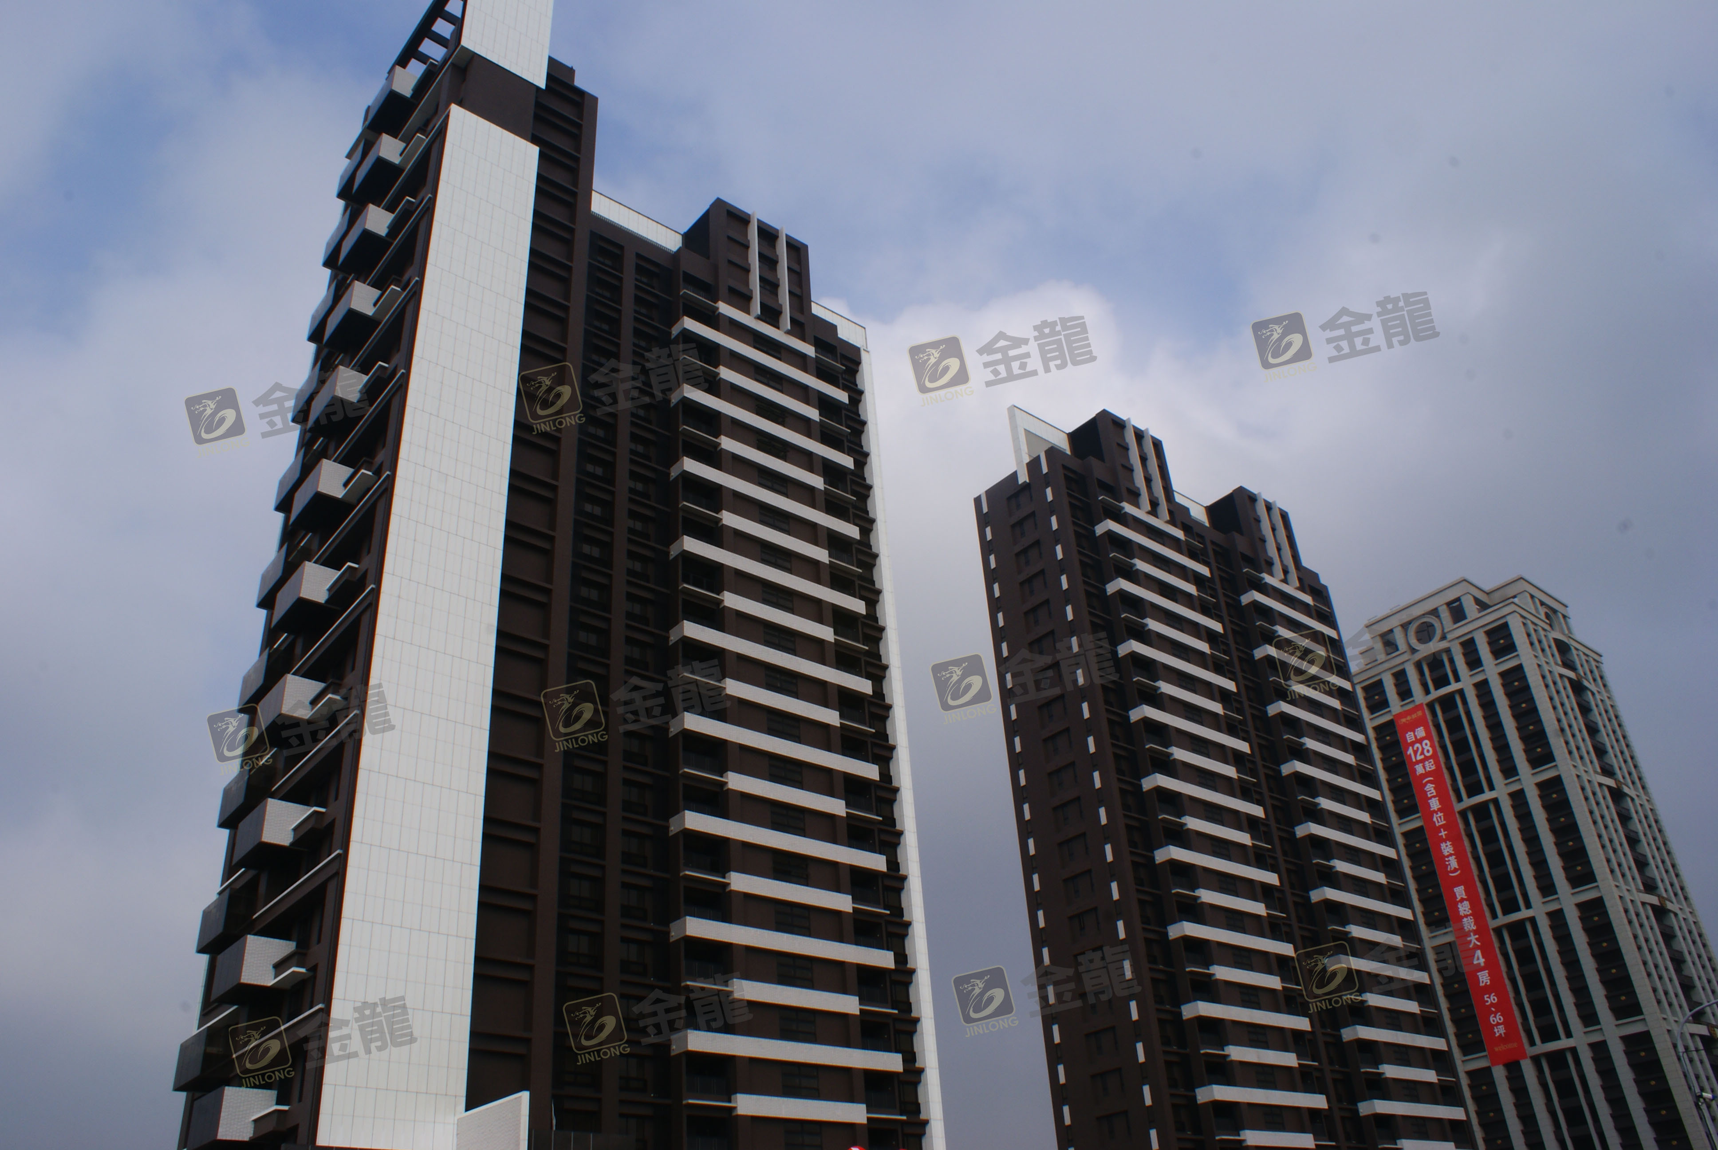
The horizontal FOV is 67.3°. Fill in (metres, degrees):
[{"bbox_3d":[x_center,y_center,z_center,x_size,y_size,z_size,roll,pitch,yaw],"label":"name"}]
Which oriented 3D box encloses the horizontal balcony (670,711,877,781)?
[{"bbox_3d":[-5.298,11.932,86.865,16.635,1.073,1.690,21,-39,-37],"label":"horizontal balcony"}]

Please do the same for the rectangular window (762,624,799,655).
[{"bbox_3d":[-5.461,4.663,89.470,2.784,1.760,0.192,20,-38,-36],"label":"rectangular window"}]

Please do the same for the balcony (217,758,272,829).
[{"bbox_3d":[-31.118,11.593,66.362,2.132,2.082,4.153,21,-39,-37],"label":"balcony"}]

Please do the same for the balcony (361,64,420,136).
[{"bbox_3d":[-30.684,-31.238,85.521,1.900,2.080,3.950,21,-40,-36],"label":"balcony"}]

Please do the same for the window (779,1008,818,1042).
[{"bbox_3d":[-3.504,26.004,74.243,2.622,1.800,0.200,21,-40,-36],"label":"window"}]

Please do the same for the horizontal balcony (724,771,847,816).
[{"bbox_3d":[-4.500,13.927,80.943,9.284,1.109,0.650,21,-40,-36],"label":"horizontal balcony"}]

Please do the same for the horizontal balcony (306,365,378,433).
[{"bbox_3d":[-30.072,-9.841,75.065,2.227,2.144,4.148,21,-39,-37],"label":"horizontal balcony"}]

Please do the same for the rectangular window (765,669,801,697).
[{"bbox_3d":[-5.224,7.477,87.865,2.752,1.728,0.192,20,-38,-36],"label":"rectangular window"}]

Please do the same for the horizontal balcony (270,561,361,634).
[{"bbox_3d":[-27.971,1.431,65.661,2.200,2.080,3.950,21,-40,-36],"label":"horizontal balcony"}]

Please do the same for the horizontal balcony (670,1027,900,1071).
[{"bbox_3d":[-3.869,28.685,76.968,16.635,1.073,1.690,21,-39,-37],"label":"horizontal balcony"}]

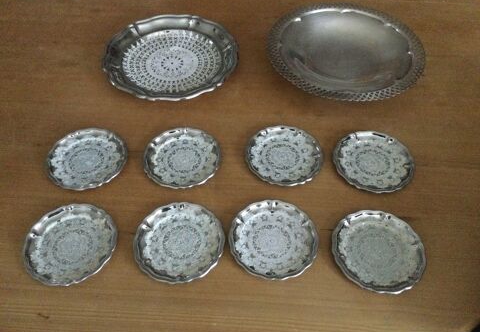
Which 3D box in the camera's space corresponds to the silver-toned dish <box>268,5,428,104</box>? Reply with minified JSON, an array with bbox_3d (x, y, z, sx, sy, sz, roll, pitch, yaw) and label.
[{"bbox_3d":[0.164,-0.176,0.680,0.243,0.029,0.243,0,53,0],"label":"silver-toned dish"}]

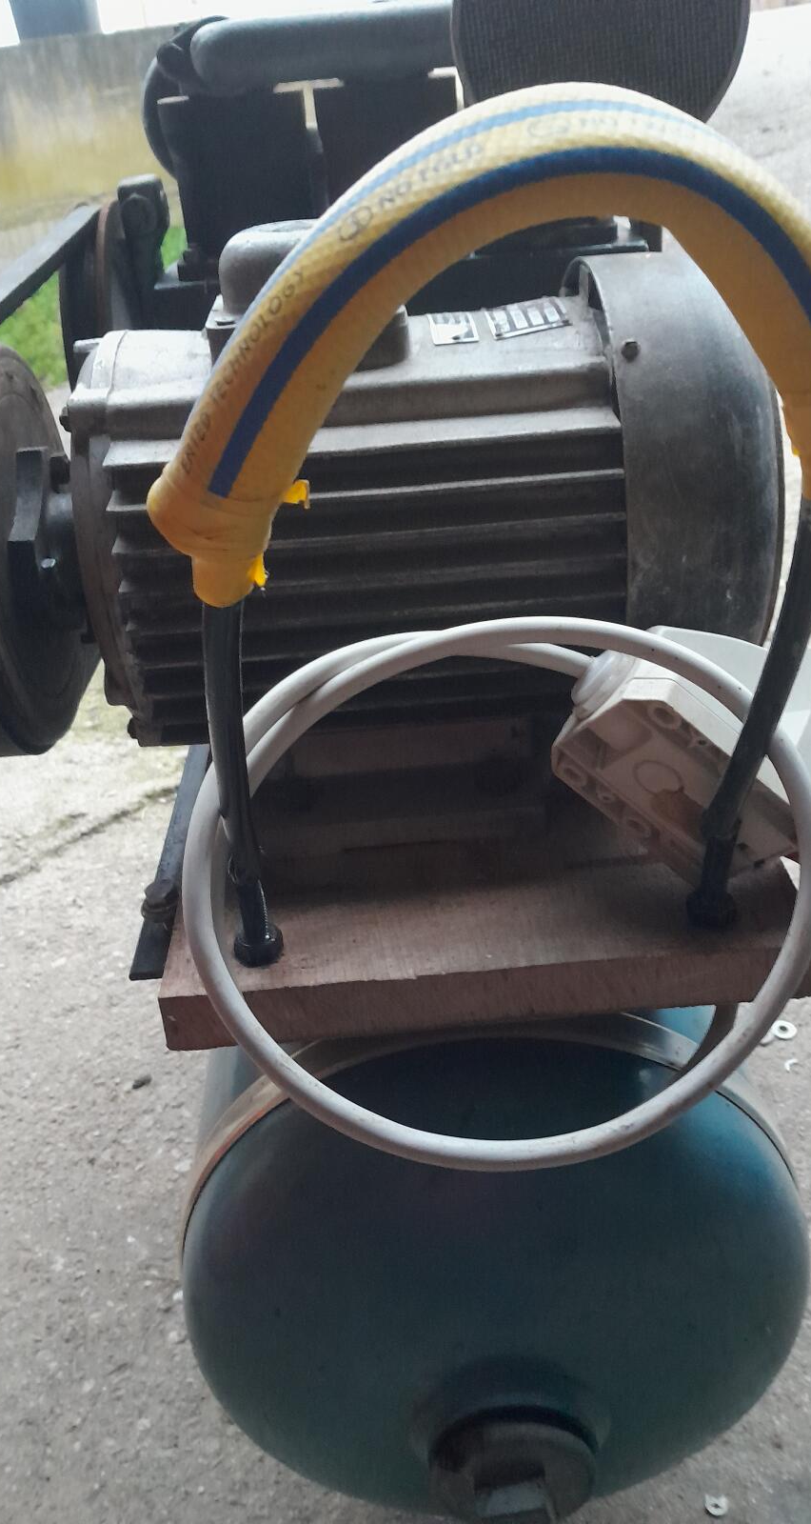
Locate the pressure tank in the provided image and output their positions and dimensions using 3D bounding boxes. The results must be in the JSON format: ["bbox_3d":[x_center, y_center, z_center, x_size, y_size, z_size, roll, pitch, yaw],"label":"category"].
[{"bbox_3d":[0.026,0.088,0.758,0.290,0.290,0.740,-4,33,-1],"label":"pressure tank"}]

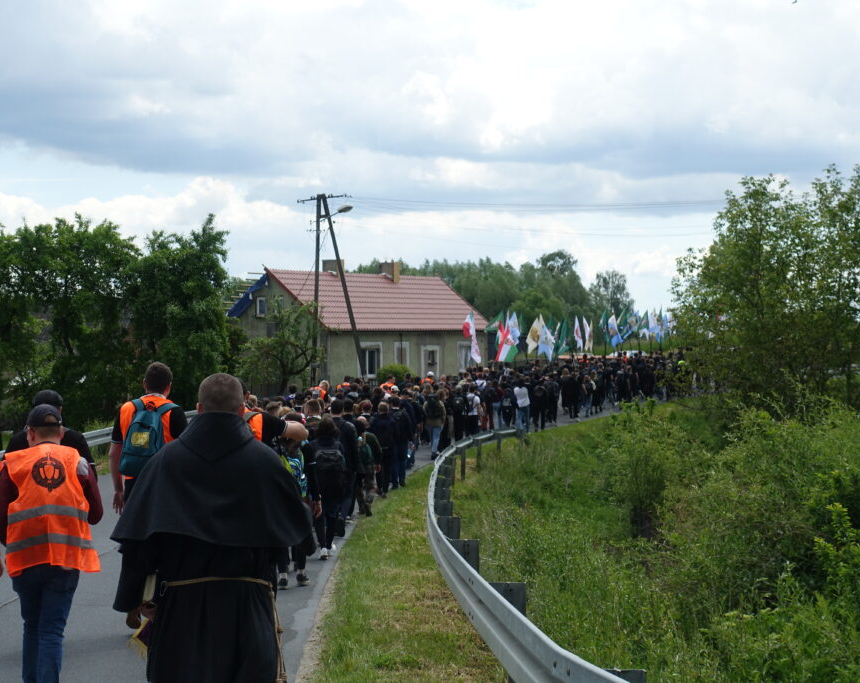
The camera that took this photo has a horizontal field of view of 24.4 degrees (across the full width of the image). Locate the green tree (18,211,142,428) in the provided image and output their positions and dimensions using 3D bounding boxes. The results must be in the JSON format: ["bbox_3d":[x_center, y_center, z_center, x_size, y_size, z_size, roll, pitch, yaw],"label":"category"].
[{"bbox_3d":[-10.975,-0.405,62.000,4.000,7.000,3.800,0,0,0],"label":"green tree"}]

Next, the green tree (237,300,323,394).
[{"bbox_3d":[-5.556,0.588,74.000,3.270,4.222,3.000,0,0,0],"label":"green tree"}]

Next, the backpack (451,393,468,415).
[{"bbox_3d":[0.689,1.448,46.500,0.360,0.470,0.220,0,0,8],"label":"backpack"}]

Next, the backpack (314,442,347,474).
[{"bbox_3d":[-1.159,1.375,23.200,0.350,0.420,0.220,0,0,3],"label":"backpack"}]

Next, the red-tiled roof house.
[{"bbox_3d":[-3.347,-0.316,88.990,6.970,6.089,12.218,0,0,36],"label":"red-tiled roof house"}]

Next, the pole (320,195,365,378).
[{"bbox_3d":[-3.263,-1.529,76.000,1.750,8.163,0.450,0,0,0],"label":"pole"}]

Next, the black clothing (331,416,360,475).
[{"bbox_3d":[-1.159,1.319,25.500,0.540,0.760,0.320,0,0,2],"label":"black clothing"}]

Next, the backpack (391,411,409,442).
[{"bbox_3d":[-0.564,1.571,36.800,0.330,0.520,0.220,0,0,4],"label":"backpack"}]

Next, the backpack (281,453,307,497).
[{"bbox_3d":[-1.305,1.253,18.900,0.300,0.460,0.200,0,0,0],"label":"backpack"}]

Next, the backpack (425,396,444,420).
[{"bbox_3d":[0.091,1.501,45.300,0.360,0.500,0.240,0,0,7],"label":"backpack"}]

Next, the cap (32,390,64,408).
[{"bbox_3d":[-2.280,0.356,11.900,0.180,0.130,0.260,0,-5,-2],"label":"cap"}]

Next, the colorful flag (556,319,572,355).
[{"bbox_3d":[5.404,-0.201,80.000,0.600,1.450,0.350,0,0,-14],"label":"colorful flag"}]

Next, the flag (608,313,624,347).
[{"bbox_3d":[8.616,-0.508,92.000,0.750,1.500,0.300,0,0,5],"label":"flag"}]

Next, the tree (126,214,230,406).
[{"bbox_3d":[-7.831,-0.515,62.000,3.500,6.879,3.500,0,0,0],"label":"tree"}]

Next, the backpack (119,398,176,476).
[{"bbox_3d":[-1.885,0.641,13.150,0.320,0.470,0.200,0,0,2],"label":"backpack"}]

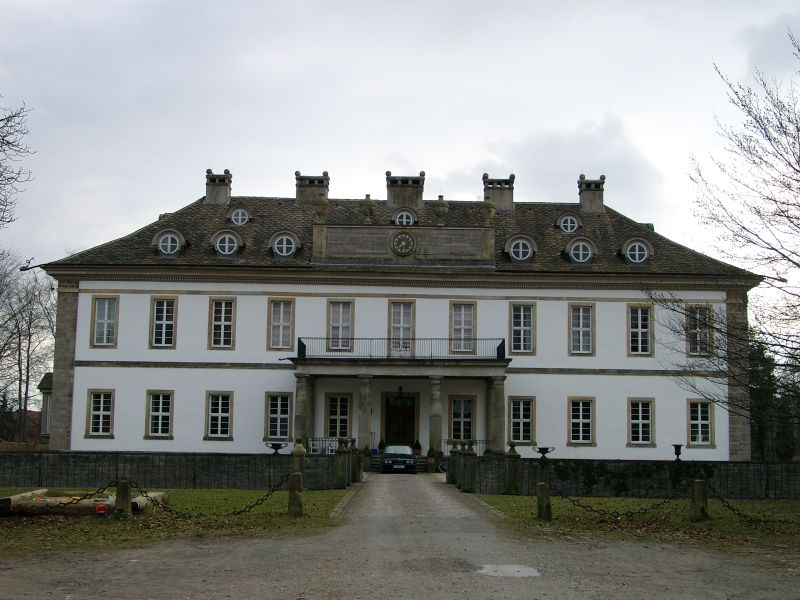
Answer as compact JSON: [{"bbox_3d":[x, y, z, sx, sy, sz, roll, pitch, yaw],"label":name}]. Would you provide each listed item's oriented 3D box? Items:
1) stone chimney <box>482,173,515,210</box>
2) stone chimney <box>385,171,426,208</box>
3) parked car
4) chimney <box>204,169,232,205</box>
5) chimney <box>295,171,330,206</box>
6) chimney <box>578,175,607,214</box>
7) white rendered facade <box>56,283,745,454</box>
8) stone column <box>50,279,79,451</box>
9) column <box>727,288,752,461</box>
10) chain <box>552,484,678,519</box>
[{"bbox_3d":[6.368,-6.903,70.831,2.097,2.437,1.550,1,-7,0],"label":"stone chimney"},{"bbox_3d":[0.370,-7.032,70.834,2.483,2.437,1.550,1,-7,0],"label":"stone chimney"},{"bbox_3d":[-0.011,7.917,54.486,1.720,1.400,4.500,1,-7,0],"label":"parked car"},{"bbox_3d":[-11.770,-7.193,70.828,1.469,2.332,1.550,1,-7,0],"label":"chimney"},{"bbox_3d":[-5.642,-7.080,70.827,2.166,2.338,1.550,1,-7,0],"label":"chimney"},{"bbox_3d":[12.416,-6.807,70.832,1.613,2.503,1.550,1,-7,0],"label":"chimney"},{"bbox_3d":[0.099,4.111,62.633,37.620,9.718,0.900,1,-7,0],"label":"white rendered facade"},{"bbox_3d":[-19.195,3.789,62.683,1.175,9.718,1.100,1,-7,0],"label":"stone column"},{"bbox_3d":[19.436,4.447,62.683,1.260,9.718,1.100,1,-7,0],"label":"column"},{"bbox_3d":[4.639,4.216,22.760,2.992,0.650,0.120,1,-7,0],"label":"chain"}]

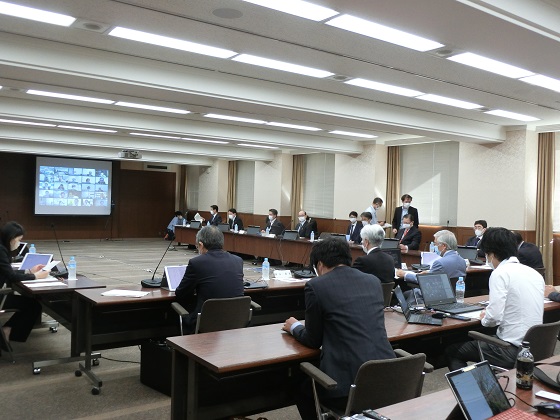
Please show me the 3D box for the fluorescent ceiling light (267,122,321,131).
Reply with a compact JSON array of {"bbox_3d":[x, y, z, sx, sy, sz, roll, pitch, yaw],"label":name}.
[{"bbox_3d":[0.307,-1.623,10.746,1.230,0.060,0.260,1,1,-36],"label":"fluorescent ceiling light"}]

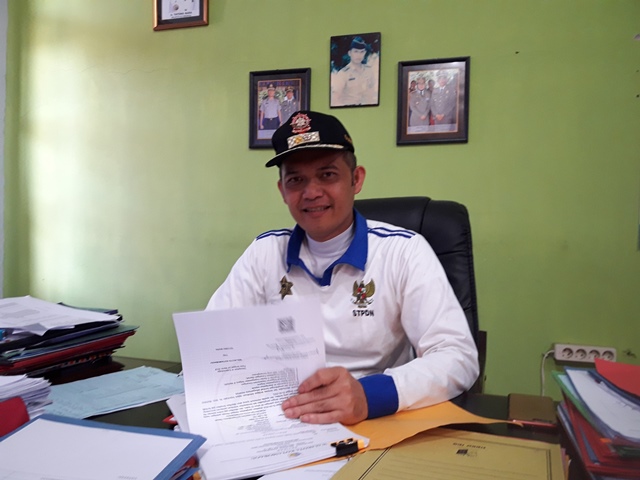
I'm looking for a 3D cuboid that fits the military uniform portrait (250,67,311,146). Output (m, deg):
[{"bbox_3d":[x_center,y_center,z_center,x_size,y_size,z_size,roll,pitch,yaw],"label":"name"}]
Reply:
[{"bbox_3d":[-0.177,-0.571,2.268,0.283,0.342,0.025,1,4,17],"label":"military uniform portrait"}]

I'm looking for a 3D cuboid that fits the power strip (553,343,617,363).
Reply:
[{"bbox_3d":[0.987,0.425,1.924,0.206,0.060,0.038,1,1,17],"label":"power strip"}]

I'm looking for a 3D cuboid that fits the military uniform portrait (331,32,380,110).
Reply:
[{"bbox_3d":[0.148,-0.708,2.174,0.211,0.303,0.018,1,4,17],"label":"military uniform portrait"}]

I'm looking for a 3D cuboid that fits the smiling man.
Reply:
[{"bbox_3d":[0.020,0.392,1.050,0.560,1.330,0.660,1,1,19],"label":"smiling man"}]

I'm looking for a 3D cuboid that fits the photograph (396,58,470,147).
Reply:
[{"bbox_3d":[0.454,-0.552,2.080,0.280,0.343,0.025,1,4,17],"label":"photograph"}]

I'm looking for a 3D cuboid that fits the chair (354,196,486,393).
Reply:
[{"bbox_3d":[0.100,0.470,1.280,0.640,1.180,0.680,1,1,21],"label":"chair"}]

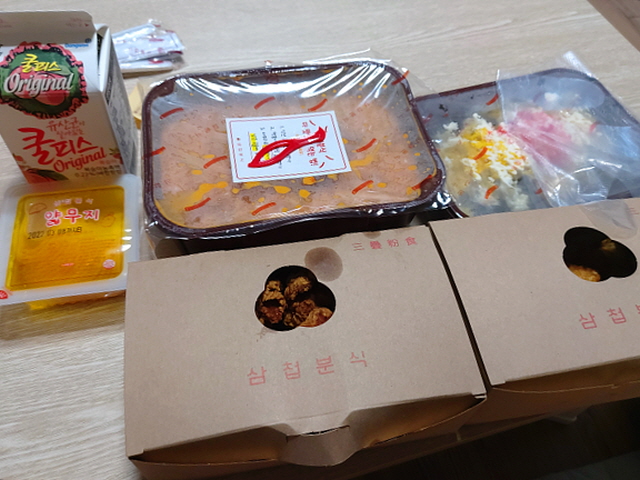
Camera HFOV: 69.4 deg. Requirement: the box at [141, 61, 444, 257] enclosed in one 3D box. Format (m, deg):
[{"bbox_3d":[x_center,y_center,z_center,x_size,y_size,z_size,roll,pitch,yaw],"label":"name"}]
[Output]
[{"bbox_3d":[-0.023,-0.067,0.377,0.220,0.050,0.160,-8,59,-13],"label":"box"}]

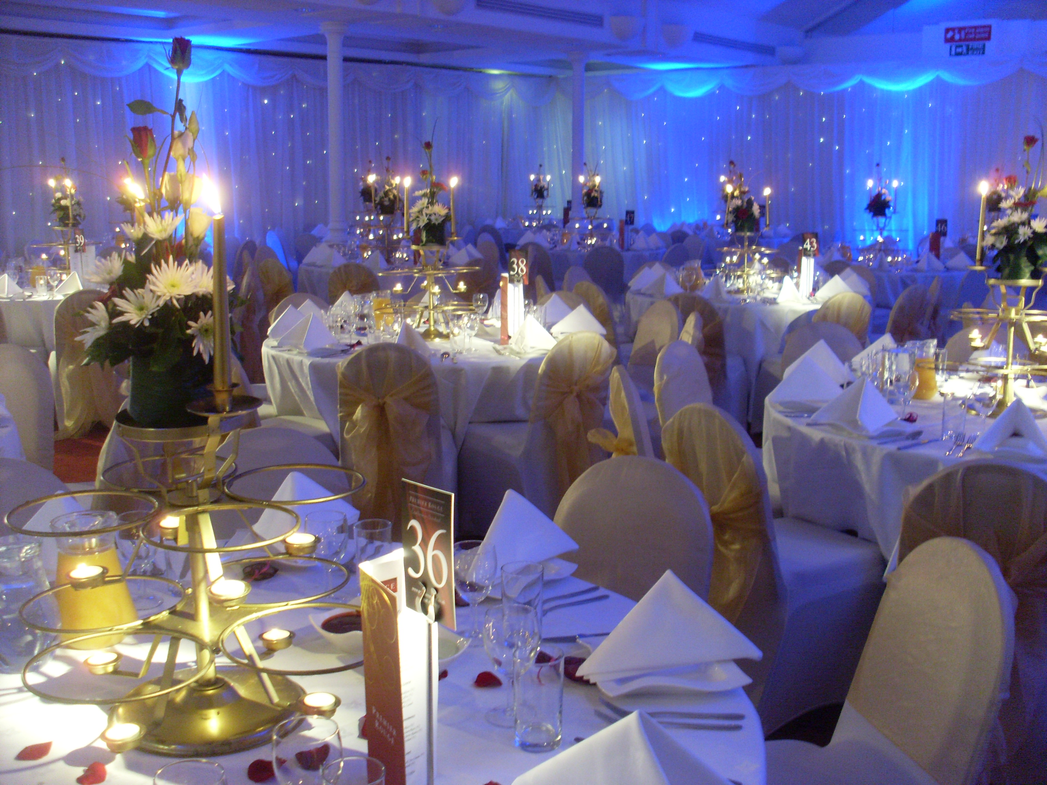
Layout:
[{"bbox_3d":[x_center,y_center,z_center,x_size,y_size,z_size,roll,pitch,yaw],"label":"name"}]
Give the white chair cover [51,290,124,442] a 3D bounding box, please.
[{"bbox_3d":[-2.719,-0.209,7.201,0.430,0.910,0.530,-4,11,-24],"label":"white chair cover"}]

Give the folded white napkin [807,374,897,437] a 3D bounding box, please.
[{"bbox_3d":[1.155,0.015,3.838,0.285,0.145,0.208,-6,12,-30],"label":"folded white napkin"}]

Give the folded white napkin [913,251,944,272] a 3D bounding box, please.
[{"bbox_3d":[3.524,-1.153,10.069,0.201,0.139,0.281,-4,11,-20],"label":"folded white napkin"}]

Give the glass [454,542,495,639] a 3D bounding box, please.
[{"bbox_3d":[-0.084,0.345,1.979,0.077,0.160,0.077,0,10,0],"label":"glass"}]

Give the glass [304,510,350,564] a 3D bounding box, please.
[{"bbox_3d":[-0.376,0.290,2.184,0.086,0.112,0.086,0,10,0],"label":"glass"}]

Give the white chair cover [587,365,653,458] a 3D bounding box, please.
[{"bbox_3d":[0.585,0.342,4.134,0.550,0.880,0.420,1,10,4],"label":"white chair cover"}]

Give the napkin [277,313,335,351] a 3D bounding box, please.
[{"bbox_3d":[-1.020,-0.313,5.626,0.207,0.147,0.288,8,13,38],"label":"napkin"}]

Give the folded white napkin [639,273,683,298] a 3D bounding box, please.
[{"bbox_3d":[0.984,-0.739,7.784,0.280,0.138,0.237,-7,12,-34],"label":"folded white napkin"}]

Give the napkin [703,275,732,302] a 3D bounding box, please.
[{"bbox_3d":[1.343,-0.731,7.926,0.182,0.150,0.291,2,11,12],"label":"napkin"}]

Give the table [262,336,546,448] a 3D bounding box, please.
[{"bbox_3d":[-0.495,0.073,6.132,1.720,0.740,1.720,0,10,0],"label":"table"}]

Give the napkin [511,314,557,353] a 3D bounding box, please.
[{"bbox_3d":[0.011,-0.295,5.374,0.181,0.140,0.282,-7,12,-33],"label":"napkin"}]

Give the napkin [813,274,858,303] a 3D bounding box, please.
[{"bbox_3d":[2.174,-0.739,8.055,0.300,0.160,0.240,-6,12,-29],"label":"napkin"}]

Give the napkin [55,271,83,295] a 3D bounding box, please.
[{"bbox_3d":[-3.111,-0.777,7.989,0.192,0.135,0.272,0,10,-1],"label":"napkin"}]

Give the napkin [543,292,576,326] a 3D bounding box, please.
[{"bbox_3d":[0.155,-0.459,6.362,0.300,0.154,0.181,-4,11,-20],"label":"napkin"}]

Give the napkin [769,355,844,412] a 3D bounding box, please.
[{"bbox_3d":[1.040,-0.062,4.222,0.296,0.152,0.160,-1,10,-8],"label":"napkin"}]

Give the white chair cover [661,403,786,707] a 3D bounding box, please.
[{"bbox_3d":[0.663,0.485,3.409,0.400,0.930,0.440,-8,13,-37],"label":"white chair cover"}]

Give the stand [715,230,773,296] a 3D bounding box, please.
[{"bbox_3d":[1.640,-0.955,8.444,0.530,0.480,0.530,0,10,0],"label":"stand"}]

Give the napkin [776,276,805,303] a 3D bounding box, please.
[{"bbox_3d":[1.798,-0.718,7.869,0.193,0.150,0.293,0,10,-2],"label":"napkin"}]

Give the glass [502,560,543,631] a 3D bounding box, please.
[{"bbox_3d":[-0.001,0.362,1.971,0.068,0.128,0.068,0,10,0],"label":"glass"}]

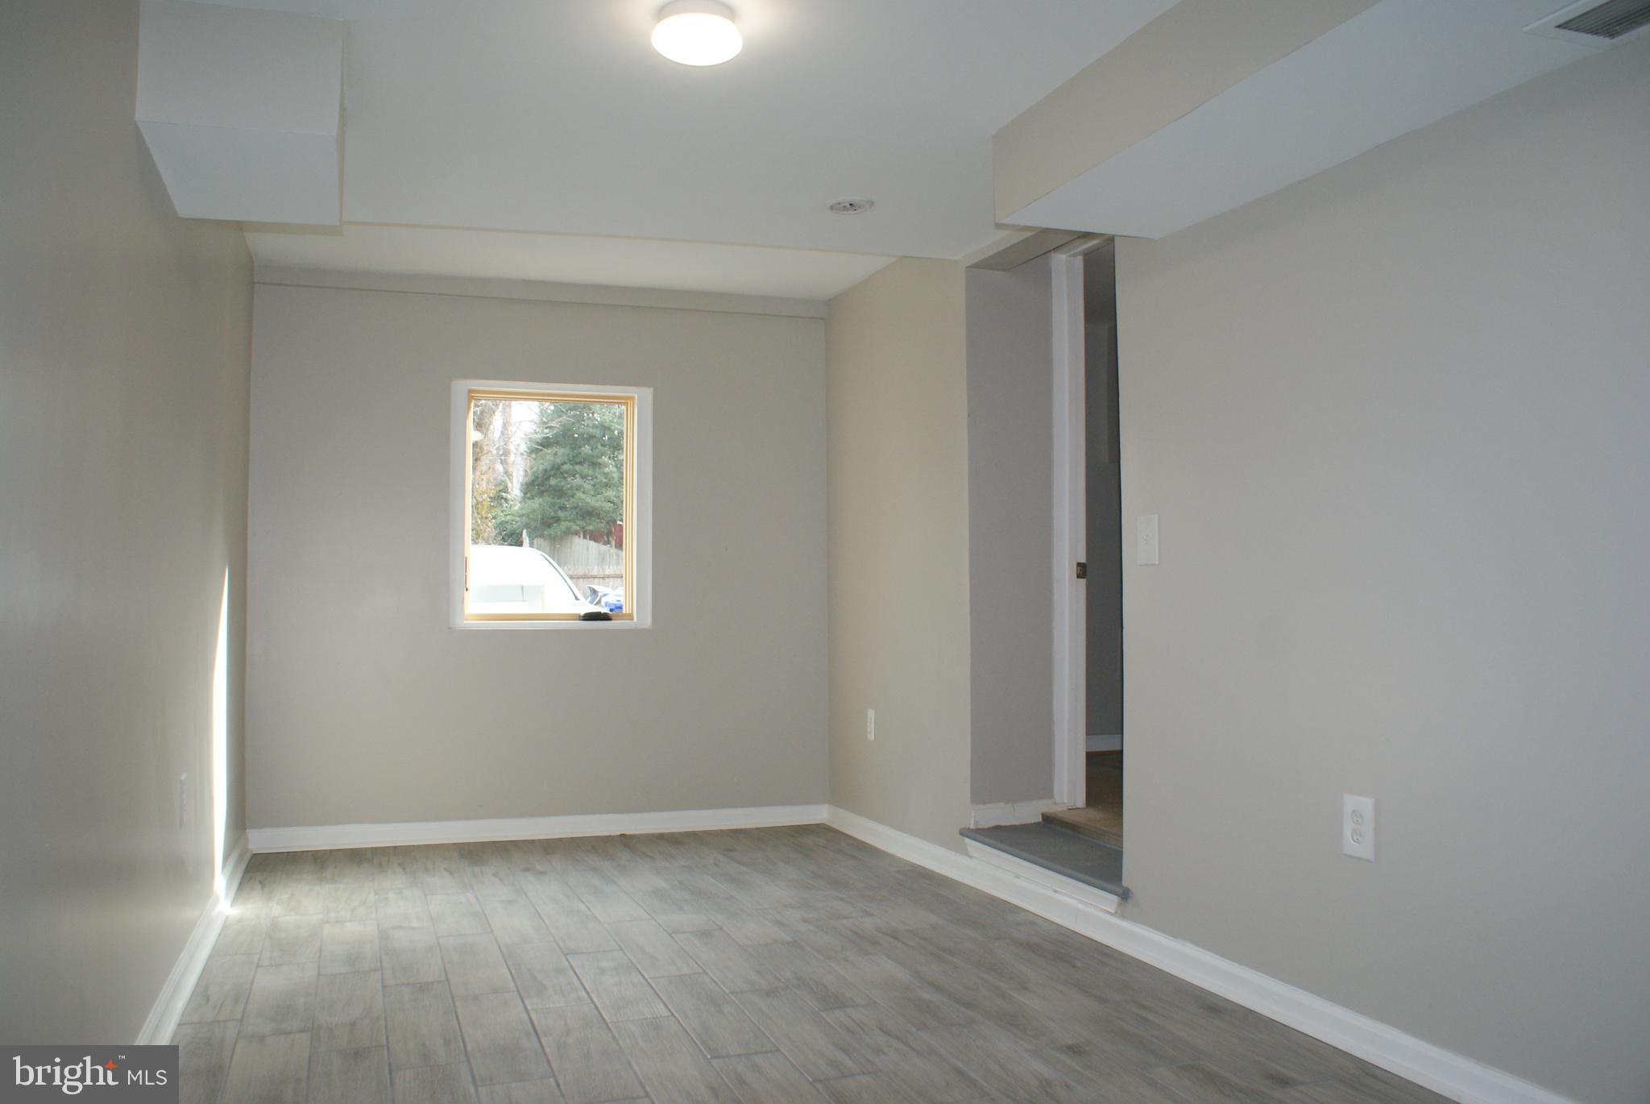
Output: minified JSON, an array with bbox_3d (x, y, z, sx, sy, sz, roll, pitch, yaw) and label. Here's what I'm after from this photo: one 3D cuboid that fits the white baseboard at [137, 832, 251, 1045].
[{"bbox_3d":[-1.742,1.050,3.510,0.024,0.088,2.553,1,-3,-21],"label":"white baseboard"}]

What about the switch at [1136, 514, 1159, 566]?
[{"bbox_3d":[0.854,-0.031,3.287,0.010,0.128,0.083,1,-3,-21],"label":"switch"}]

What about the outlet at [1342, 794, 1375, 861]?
[{"bbox_3d":[1.112,0.576,2.585,0.010,0.125,0.082,1,-3,-21],"label":"outlet"}]

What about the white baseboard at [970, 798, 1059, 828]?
[{"bbox_3d":[0.645,0.885,4.187,0.337,0.080,0.020,1,-3,-21],"label":"white baseboard"}]

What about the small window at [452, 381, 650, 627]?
[{"bbox_3d":[-1.123,-0.188,5.116,0.810,1.010,0.090,1,-3,-15],"label":"small window"}]

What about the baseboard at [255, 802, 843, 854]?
[{"bbox_3d":[-1.089,1.114,5.026,2.290,0.087,0.022,1,-3,-15],"label":"baseboard"}]

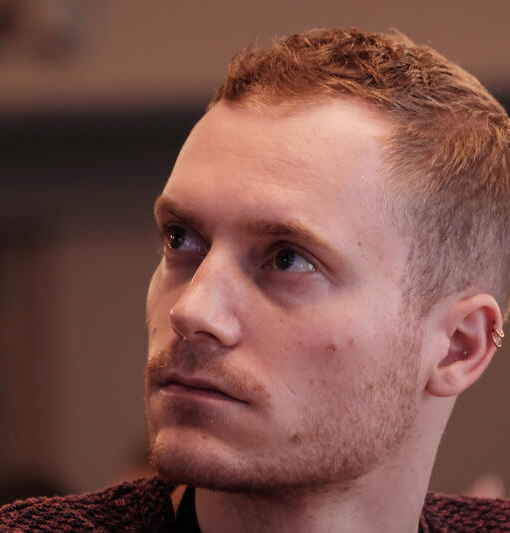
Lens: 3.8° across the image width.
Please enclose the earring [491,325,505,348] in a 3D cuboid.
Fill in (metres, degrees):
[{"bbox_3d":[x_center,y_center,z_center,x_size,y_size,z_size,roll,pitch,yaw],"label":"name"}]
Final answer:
[{"bbox_3d":[0.123,0.035,3.860,0.008,0.012,0.008,13,-4,-38],"label":"earring"}]

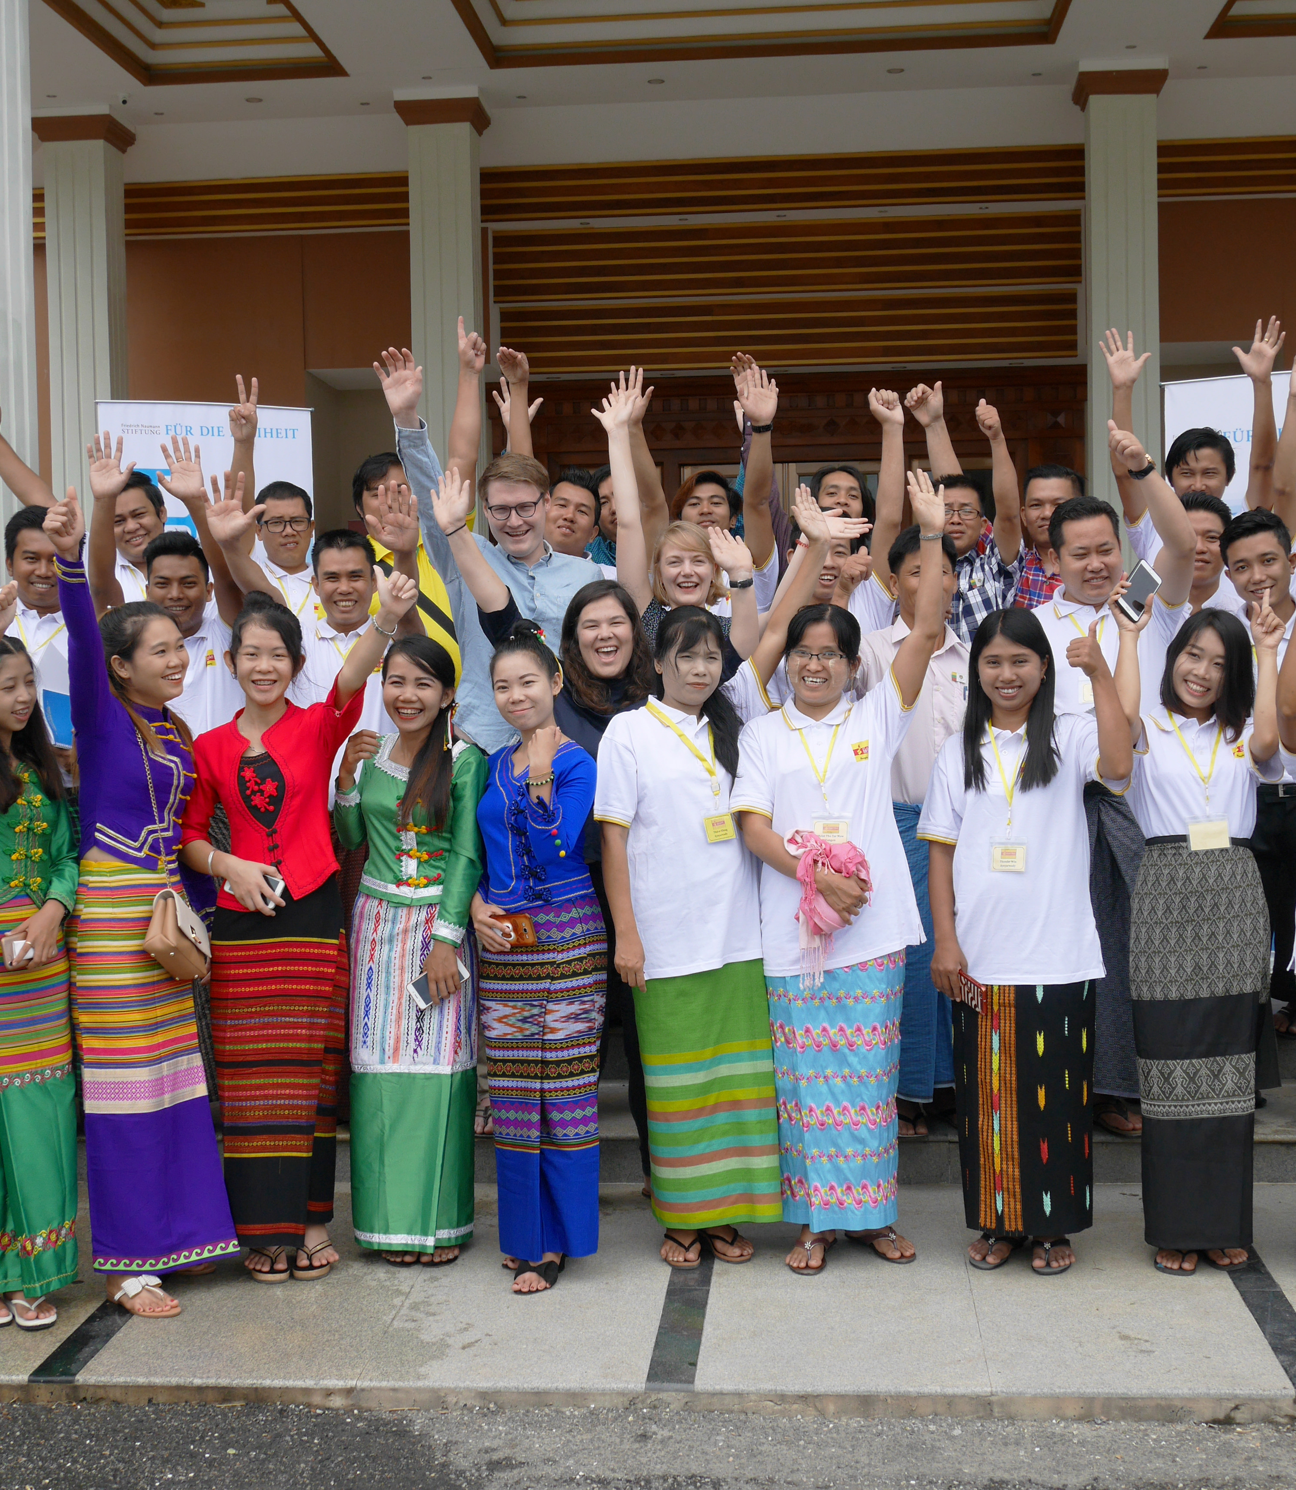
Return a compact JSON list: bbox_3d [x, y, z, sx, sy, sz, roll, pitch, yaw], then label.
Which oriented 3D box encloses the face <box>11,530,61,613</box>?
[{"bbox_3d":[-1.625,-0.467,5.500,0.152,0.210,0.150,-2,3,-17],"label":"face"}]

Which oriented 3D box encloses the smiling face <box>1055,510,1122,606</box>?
[{"bbox_3d":[1.158,-0.488,5.420,0.168,0.235,0.165,-8,3,-1],"label":"smiling face"}]

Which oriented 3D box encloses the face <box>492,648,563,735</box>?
[{"bbox_3d":[-0.282,-0.126,4.850,0.155,0.200,0.150,0,3,16],"label":"face"}]

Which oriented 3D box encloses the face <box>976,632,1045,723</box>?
[{"bbox_3d":[0.851,-0.158,4.840,0.160,0.210,0.150,0,3,14],"label":"face"}]

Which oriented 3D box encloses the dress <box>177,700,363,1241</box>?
[{"bbox_3d":[-0.898,0.515,4.930,0.430,1.340,0.300,-2,4,-7],"label":"dress"}]

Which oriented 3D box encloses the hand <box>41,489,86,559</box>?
[{"bbox_3d":[-1.341,-0.508,4.730,0.099,0.163,0.090,-1,2,-13],"label":"hand"}]

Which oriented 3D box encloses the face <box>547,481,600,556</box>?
[{"bbox_3d":[-0.220,-0.665,6.050,0.150,0.205,0.155,14,2,6],"label":"face"}]

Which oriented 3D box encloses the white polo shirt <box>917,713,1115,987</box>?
[{"bbox_3d":[0.876,0.249,4.910,0.460,0.650,0.270,0,3,16],"label":"white polo shirt"}]

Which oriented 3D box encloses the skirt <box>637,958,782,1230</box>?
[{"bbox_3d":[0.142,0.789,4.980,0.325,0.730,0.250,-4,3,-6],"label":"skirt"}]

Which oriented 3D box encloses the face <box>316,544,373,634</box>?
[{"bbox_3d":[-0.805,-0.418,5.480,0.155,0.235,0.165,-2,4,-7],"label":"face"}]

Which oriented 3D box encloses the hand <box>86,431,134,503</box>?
[{"bbox_3d":[-1.433,-0.739,5.500,0.125,0.190,0.055,-3,3,-9],"label":"hand"}]

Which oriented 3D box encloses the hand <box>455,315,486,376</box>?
[{"bbox_3d":[-0.531,-1.203,6.200,0.095,0.180,0.075,-4,4,-6],"label":"hand"}]

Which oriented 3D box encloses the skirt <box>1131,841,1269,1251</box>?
[{"bbox_3d":[1.333,0.728,4.985,0.328,0.978,0.280,-1,2,10],"label":"skirt"}]

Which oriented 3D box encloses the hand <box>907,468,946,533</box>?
[{"bbox_3d":[0.663,-0.584,4.920,0.093,0.160,0.050,-11,3,6],"label":"hand"}]

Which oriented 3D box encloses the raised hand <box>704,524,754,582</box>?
[{"bbox_3d":[0.221,-0.508,5.500,0.092,0.155,0.065,-23,3,15],"label":"raised hand"}]

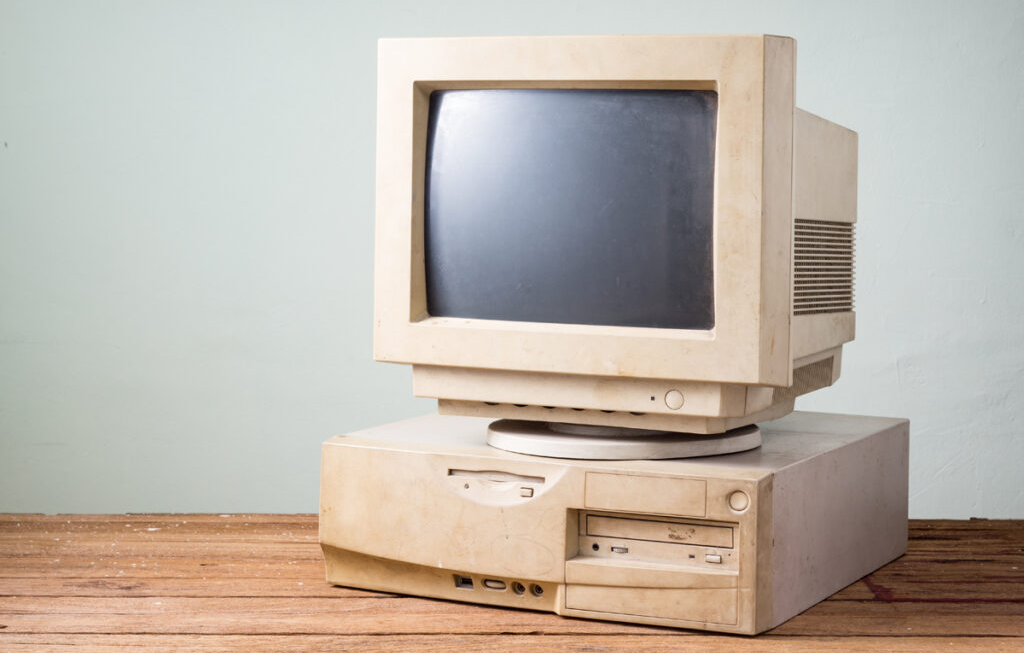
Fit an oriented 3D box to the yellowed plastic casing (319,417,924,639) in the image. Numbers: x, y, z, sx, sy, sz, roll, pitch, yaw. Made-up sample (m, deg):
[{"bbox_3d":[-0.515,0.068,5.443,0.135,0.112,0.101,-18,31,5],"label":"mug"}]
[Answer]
[{"bbox_3d":[0.103,0.159,1.966,0.420,0.130,0.382,3,6,28],"label":"yellowed plastic casing"}]

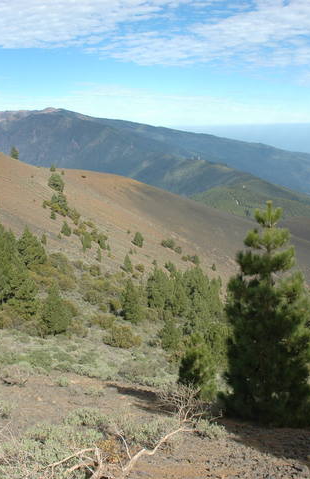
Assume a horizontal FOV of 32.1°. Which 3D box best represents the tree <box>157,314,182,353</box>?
[{"bbox_3d":[1.116,7.212,42.000,1.875,2.896,1.875,-1,13,0],"label":"tree"}]

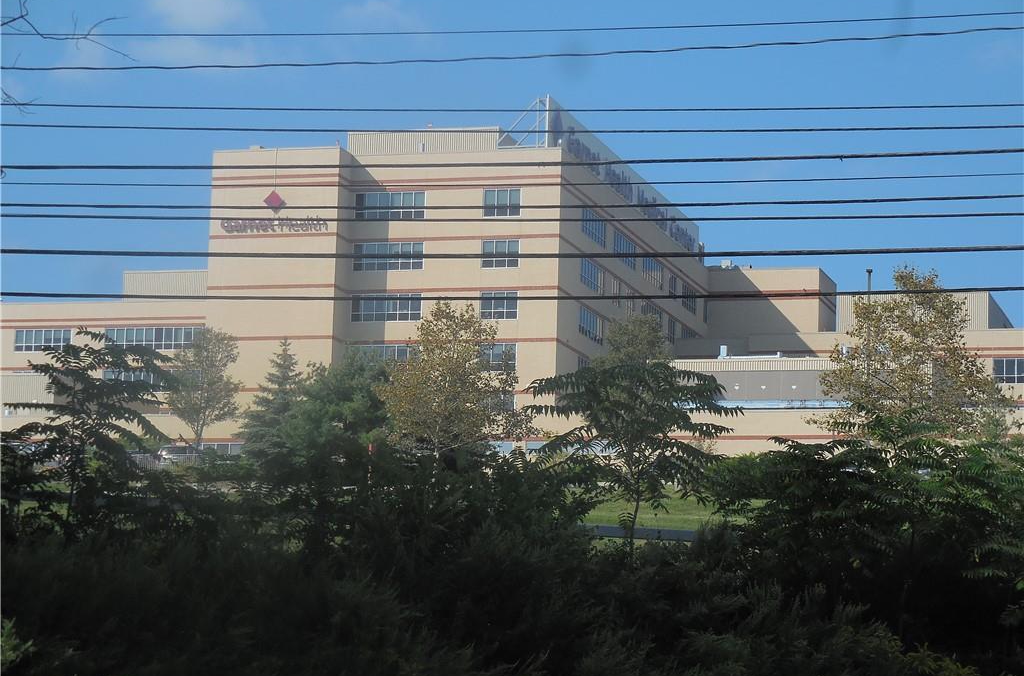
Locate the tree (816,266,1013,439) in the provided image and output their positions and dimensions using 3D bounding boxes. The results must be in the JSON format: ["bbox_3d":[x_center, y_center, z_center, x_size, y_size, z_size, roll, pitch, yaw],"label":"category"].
[{"bbox_3d":[17.772,1.759,128.004,8.480,9.990,8.060,2,-9,0],"label":"tree"}]

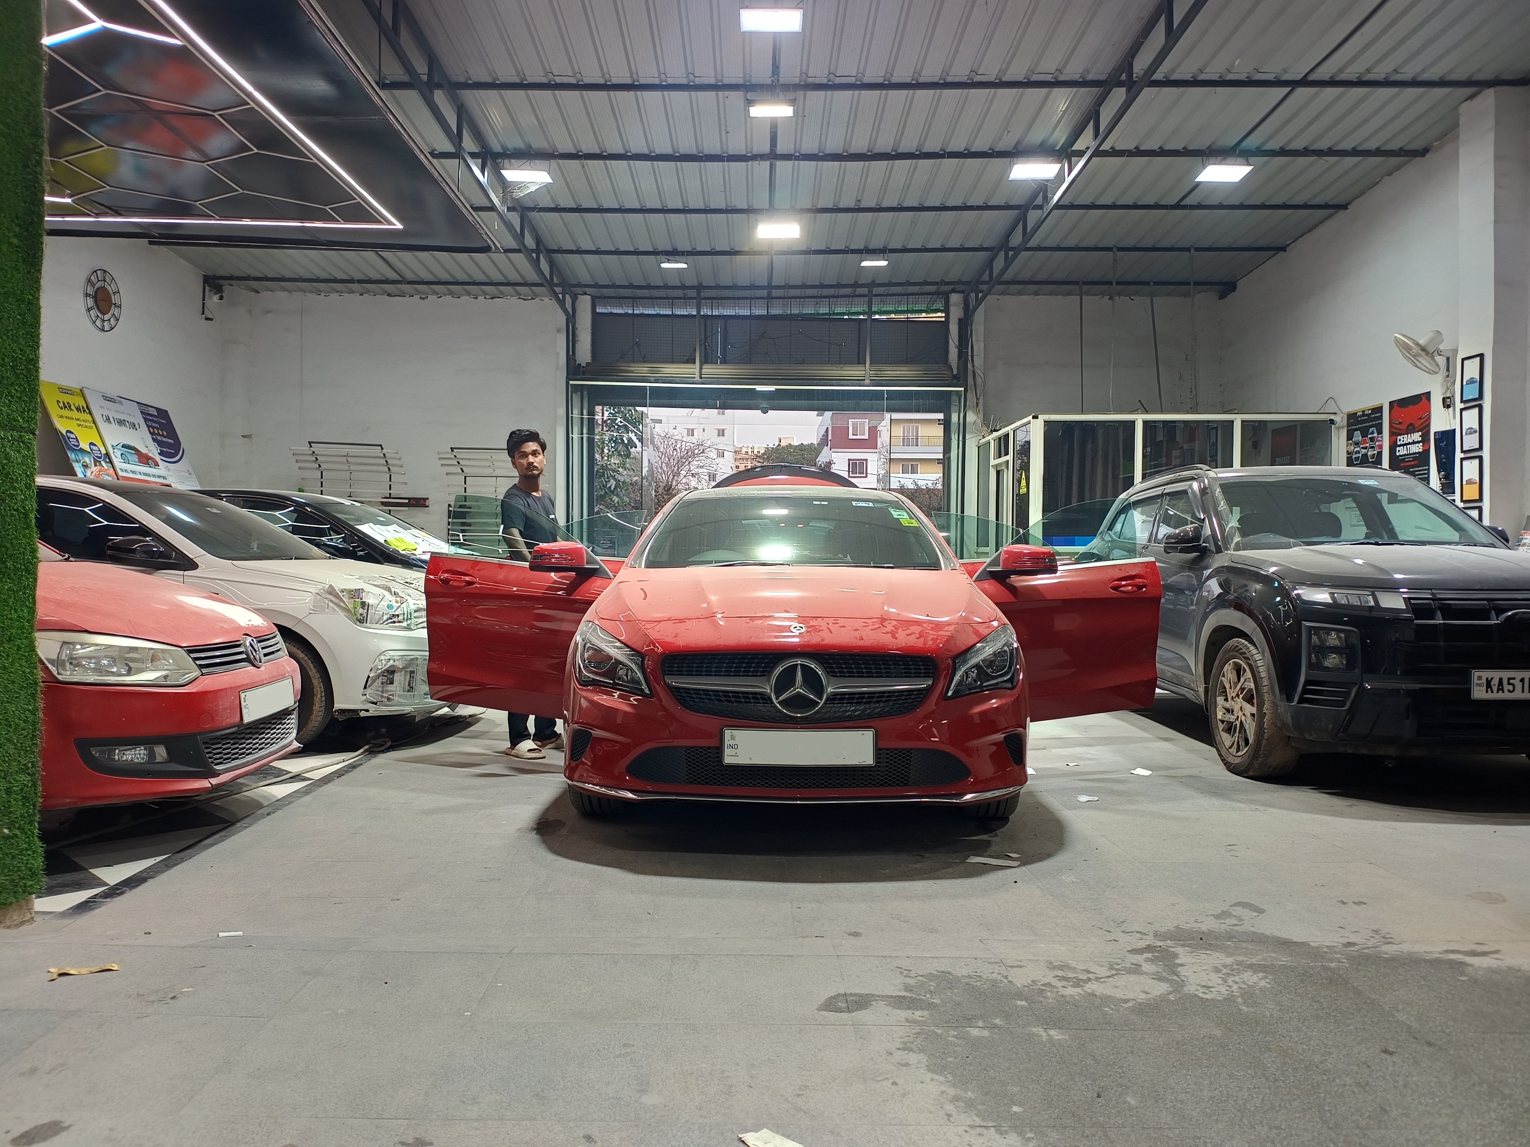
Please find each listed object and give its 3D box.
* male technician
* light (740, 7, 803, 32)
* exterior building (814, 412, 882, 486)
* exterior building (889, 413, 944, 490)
[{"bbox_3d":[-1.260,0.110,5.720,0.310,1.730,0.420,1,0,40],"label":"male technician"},{"bbox_3d":[0.036,-3.400,6.450,0.385,0.090,0.270,0,0,0],"label":"light"},{"bbox_3d":[6.900,-5.400,85.000,5.600,14.000,9.500,0,0,0],"label":"exterior building"},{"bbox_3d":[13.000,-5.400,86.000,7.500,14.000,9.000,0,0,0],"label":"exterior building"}]

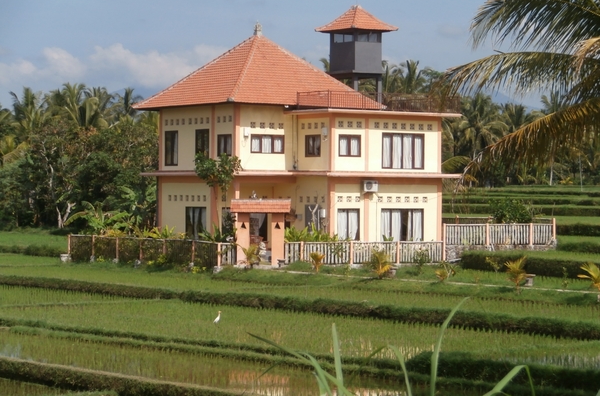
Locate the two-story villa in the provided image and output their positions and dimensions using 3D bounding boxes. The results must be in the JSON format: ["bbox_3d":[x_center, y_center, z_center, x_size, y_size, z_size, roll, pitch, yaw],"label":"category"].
[{"bbox_3d":[-0.162,-3.565,96.910,12.400,13.200,11.700,0,0,-36],"label":"two-story villa"}]

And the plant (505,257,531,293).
[{"bbox_3d":[7.792,2.776,68.300,0.950,1.290,0.950,1,0,0],"label":"plant"}]

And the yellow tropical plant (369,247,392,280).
[{"bbox_3d":[3.293,2.680,78.000,0.980,1.309,0.980,1,0,0],"label":"yellow tropical plant"}]

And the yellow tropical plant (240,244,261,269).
[{"bbox_3d":[-2.246,2.654,86.500,0.920,1.180,0.920,0,0,-36],"label":"yellow tropical plant"}]

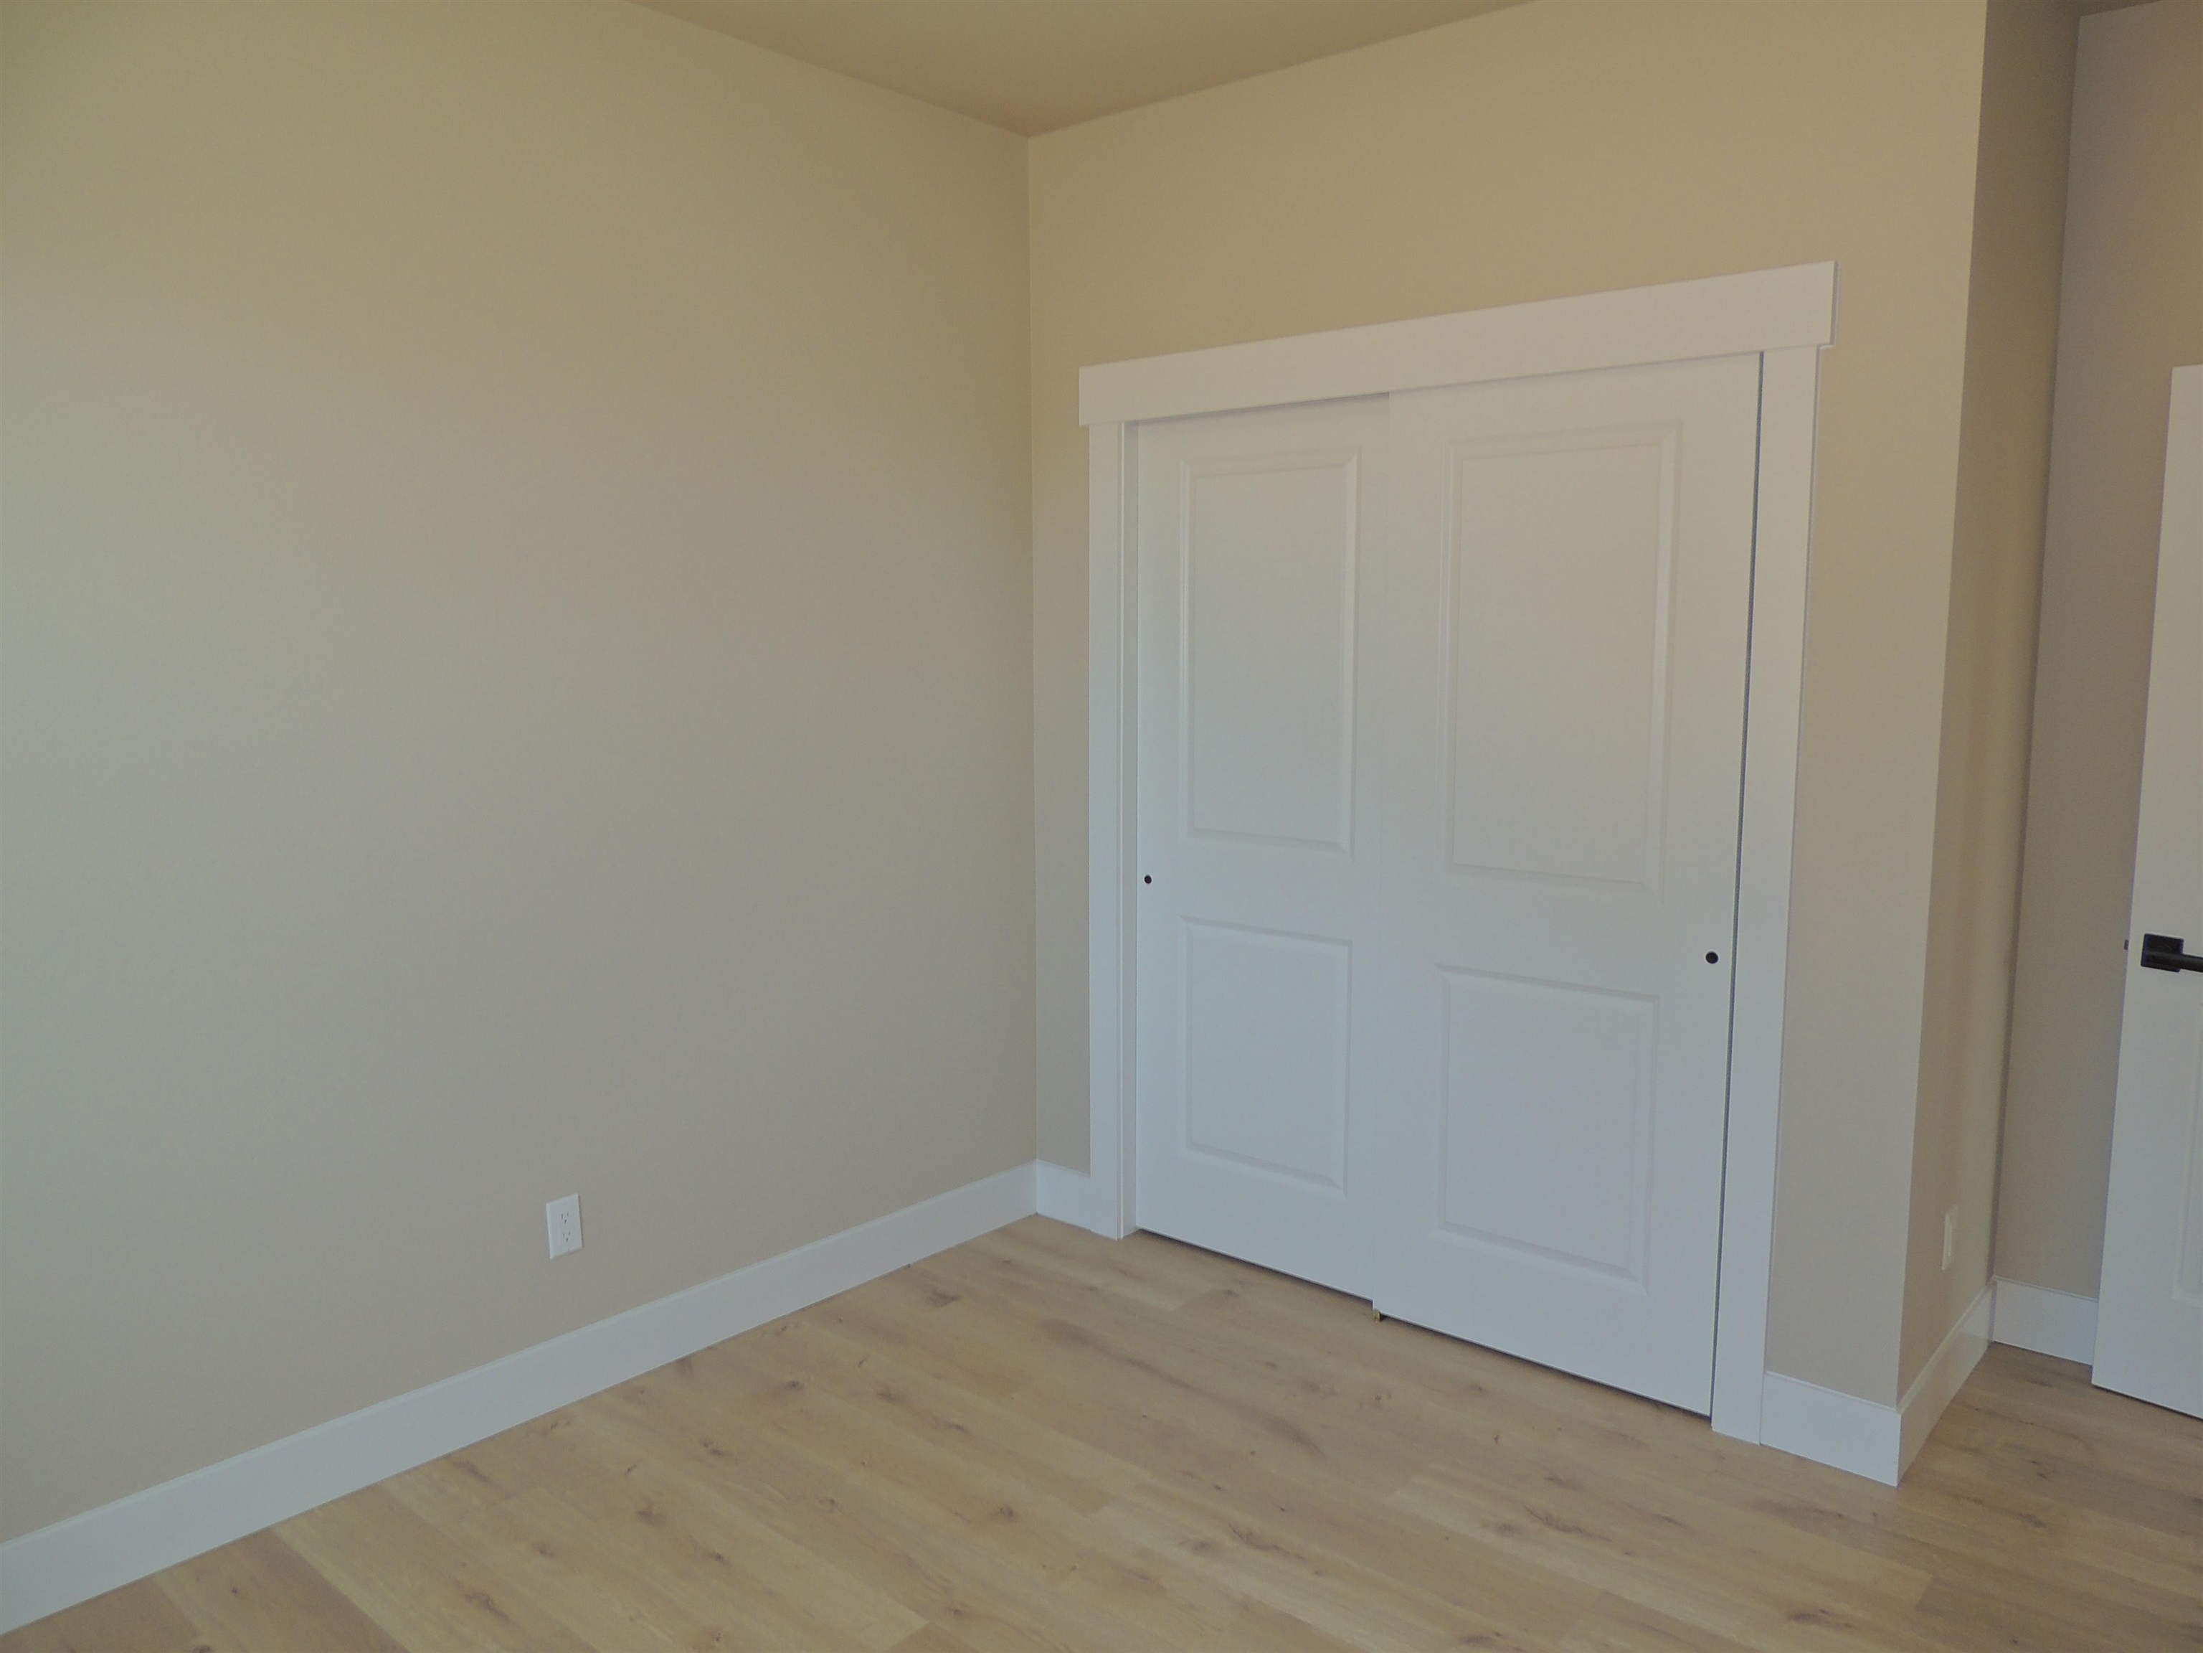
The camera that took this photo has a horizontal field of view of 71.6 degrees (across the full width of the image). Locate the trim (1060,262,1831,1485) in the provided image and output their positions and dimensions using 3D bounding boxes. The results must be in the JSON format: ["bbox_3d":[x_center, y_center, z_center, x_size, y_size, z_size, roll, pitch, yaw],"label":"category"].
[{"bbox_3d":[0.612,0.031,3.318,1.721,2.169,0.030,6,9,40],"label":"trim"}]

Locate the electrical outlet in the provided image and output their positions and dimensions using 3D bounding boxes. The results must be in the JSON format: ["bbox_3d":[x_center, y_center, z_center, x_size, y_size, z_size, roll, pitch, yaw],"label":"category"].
[{"bbox_3d":[-1.065,0.793,3.034,0.010,0.113,0.070,6,9,40],"label":"electrical outlet"}]

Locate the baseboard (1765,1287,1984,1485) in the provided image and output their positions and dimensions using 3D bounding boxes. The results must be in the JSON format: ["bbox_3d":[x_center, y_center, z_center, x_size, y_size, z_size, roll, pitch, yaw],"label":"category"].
[{"bbox_3d":[1.595,1.075,3.115,0.240,0.140,0.787,6,9,40],"label":"baseboard"}]

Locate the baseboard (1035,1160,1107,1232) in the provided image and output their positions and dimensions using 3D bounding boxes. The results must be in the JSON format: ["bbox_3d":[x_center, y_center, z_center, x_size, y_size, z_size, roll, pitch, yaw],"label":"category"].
[{"bbox_3d":[-0.093,0.975,4.031,0.210,0.140,0.019,6,9,40],"label":"baseboard"}]

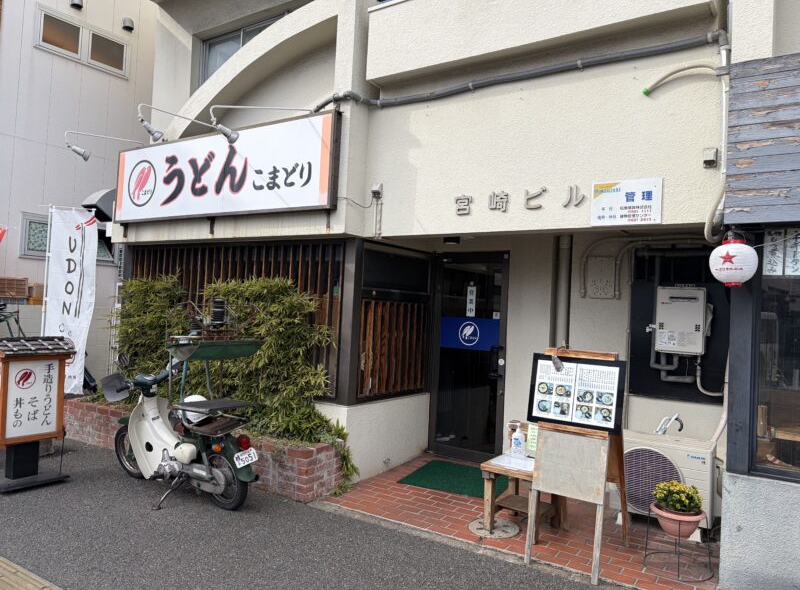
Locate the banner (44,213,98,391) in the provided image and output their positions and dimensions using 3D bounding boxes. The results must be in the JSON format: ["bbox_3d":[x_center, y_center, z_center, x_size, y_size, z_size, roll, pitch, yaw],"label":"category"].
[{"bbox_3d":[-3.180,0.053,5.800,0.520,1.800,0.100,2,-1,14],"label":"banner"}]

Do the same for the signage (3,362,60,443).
[{"bbox_3d":[-3.048,0.858,4.972,0.060,0.615,0.385,1,-1,36],"label":"signage"}]

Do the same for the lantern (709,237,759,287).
[{"bbox_3d":[1.882,-0.180,3.387,0.245,0.275,0.245,1,-2,37],"label":"lantern"}]

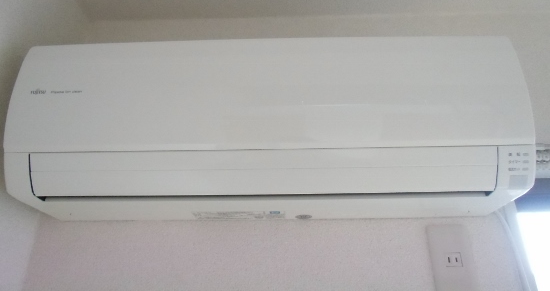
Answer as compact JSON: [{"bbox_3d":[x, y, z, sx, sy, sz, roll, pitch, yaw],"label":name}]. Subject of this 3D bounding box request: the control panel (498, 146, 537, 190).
[{"bbox_3d":[0.344,0.033,0.550,0.053,0.060,0.018,-1,-2,1],"label":"control panel"}]

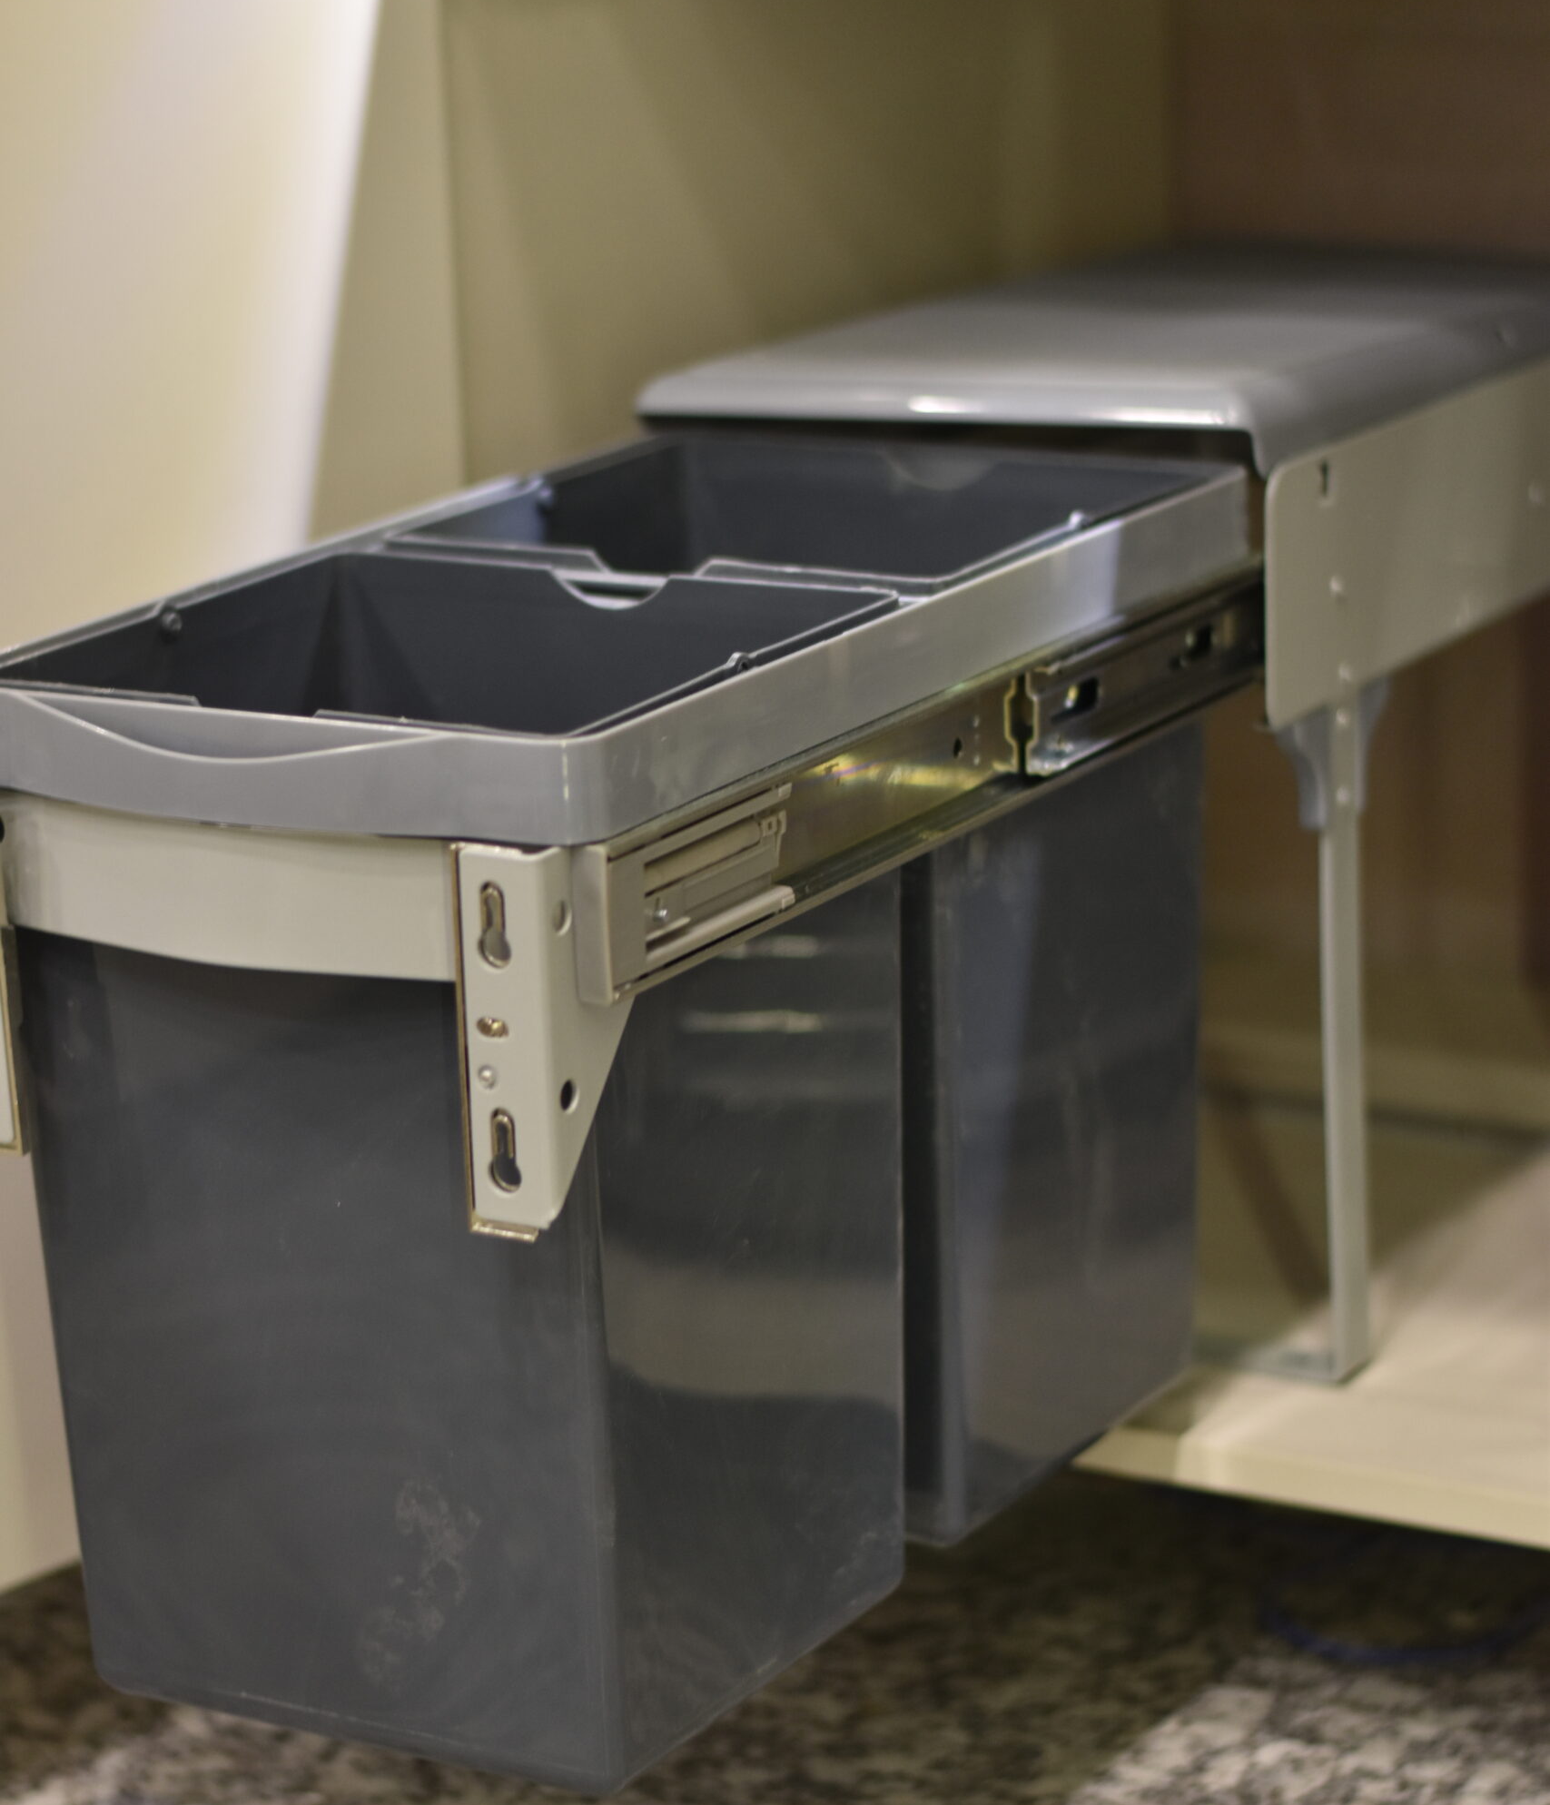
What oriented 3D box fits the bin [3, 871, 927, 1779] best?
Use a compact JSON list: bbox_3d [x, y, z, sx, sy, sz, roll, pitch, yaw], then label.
[{"bbox_3d":[-0.095,0.075,1.518,0.212,0.329,0.207,6,17,30],"label":"bin"}]

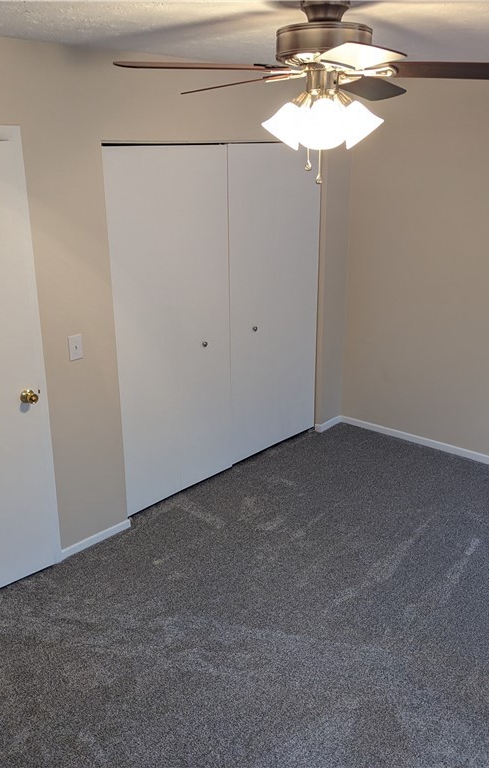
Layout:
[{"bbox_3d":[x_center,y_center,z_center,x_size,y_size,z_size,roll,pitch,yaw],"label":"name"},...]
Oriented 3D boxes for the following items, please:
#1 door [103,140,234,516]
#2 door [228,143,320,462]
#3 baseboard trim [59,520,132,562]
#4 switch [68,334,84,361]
[{"bbox_3d":[-0.398,-0.297,4.047,0.035,2.005,0.905,15,23,39],"label":"door"},{"bbox_3d":[0.204,-0.528,4.696,0.035,2.015,0.915,15,23,39],"label":"door"},{"bbox_3d":[-0.800,0.839,3.837,0.014,0.054,0.475,15,23,39],"label":"baseboard trim"},{"bbox_3d":[-0.827,-0.177,3.493,0.011,0.123,0.078,15,23,39],"label":"switch"}]

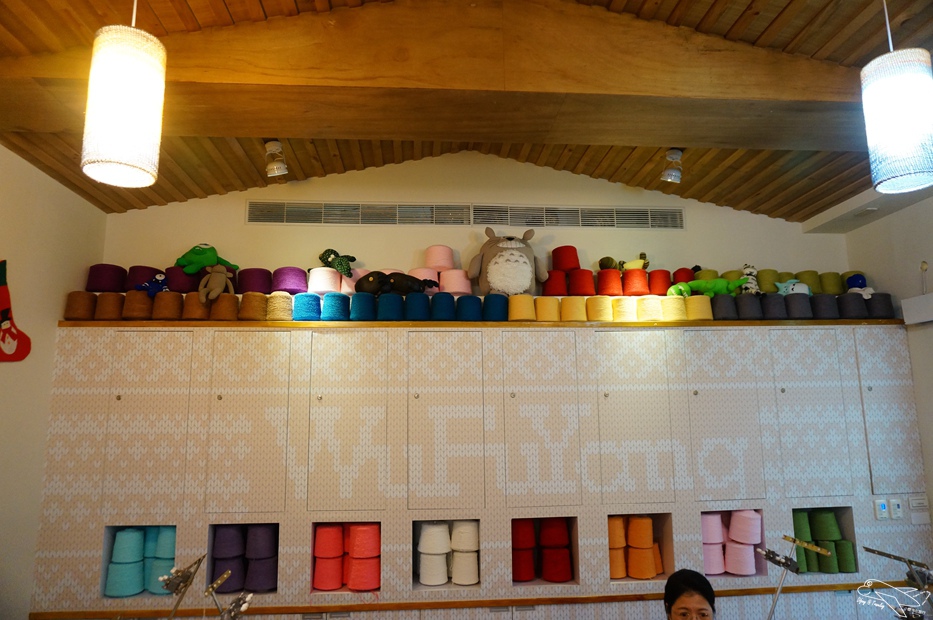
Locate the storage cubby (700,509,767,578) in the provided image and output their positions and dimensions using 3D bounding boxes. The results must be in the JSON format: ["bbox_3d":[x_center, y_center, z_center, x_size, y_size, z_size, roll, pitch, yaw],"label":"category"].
[{"bbox_3d":[1.525,1.375,3.757,0.373,0.363,0.374,0,-9,-5],"label":"storage cubby"}]

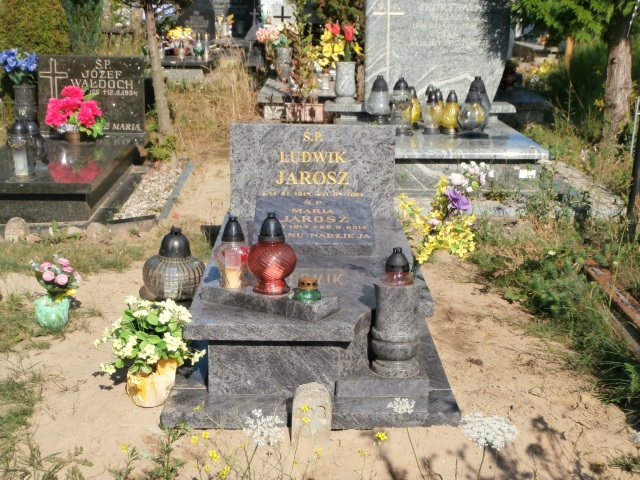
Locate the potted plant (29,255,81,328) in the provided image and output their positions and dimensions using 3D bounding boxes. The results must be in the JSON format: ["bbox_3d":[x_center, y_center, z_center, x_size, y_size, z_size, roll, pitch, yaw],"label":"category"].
[{"bbox_3d":[-1.141,0.221,4.530,0.220,0.315,0.200,0,12,-1],"label":"potted plant"}]

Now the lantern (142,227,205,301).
[{"bbox_3d":[-0.660,0.120,4.780,0.280,0.350,0.280,0,12,-1],"label":"lantern"}]

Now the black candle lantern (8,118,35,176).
[{"bbox_3d":[-1.873,-0.573,6.600,0.170,0.350,0.170,0,12,-2],"label":"black candle lantern"}]

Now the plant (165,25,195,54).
[{"bbox_3d":[-2.105,-3.025,15.900,0.420,0.450,0.380,0,12,0],"label":"plant"}]

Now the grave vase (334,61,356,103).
[{"bbox_3d":[0.206,-1.274,8.500,0.175,0.335,0.175,0,12,-1],"label":"grave vase"}]

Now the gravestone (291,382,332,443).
[{"bbox_3d":[-0.028,0.556,3.434,0.133,0.190,0.075,0,12,0],"label":"gravestone"}]

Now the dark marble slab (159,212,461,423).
[{"bbox_3d":[-0.035,0.231,4.505,1.000,0.380,2.050,0,12,0],"label":"dark marble slab"}]

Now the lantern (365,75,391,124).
[{"bbox_3d":[0.475,-1.160,8.700,0.210,0.405,0.210,0,12,0],"label":"lantern"}]

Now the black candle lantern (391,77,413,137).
[{"bbox_3d":[0.593,-0.965,7.620,0.155,0.430,0.155,0,12,-1],"label":"black candle lantern"}]

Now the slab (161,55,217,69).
[{"bbox_3d":[-1.964,-2.670,15.800,0.840,0.080,1.700,0,12,0],"label":"slab"}]

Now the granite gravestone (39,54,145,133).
[{"bbox_3d":[-1.782,-1.131,8.220,0.830,0.630,0.080,0,12,-2],"label":"granite gravestone"}]

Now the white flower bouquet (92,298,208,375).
[{"bbox_3d":[-0.586,0.328,3.620,0.380,0.265,0.320,0,12,-1],"label":"white flower bouquet"}]

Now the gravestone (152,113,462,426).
[{"bbox_3d":[-0.035,0.015,4.459,1.000,0.820,2.050,0,12,0],"label":"gravestone"}]

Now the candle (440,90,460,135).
[{"bbox_3d":[0.947,-0.926,7.650,0.132,0.320,0.132,0,12,-1],"label":"candle"}]

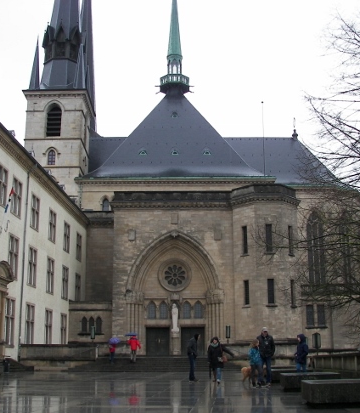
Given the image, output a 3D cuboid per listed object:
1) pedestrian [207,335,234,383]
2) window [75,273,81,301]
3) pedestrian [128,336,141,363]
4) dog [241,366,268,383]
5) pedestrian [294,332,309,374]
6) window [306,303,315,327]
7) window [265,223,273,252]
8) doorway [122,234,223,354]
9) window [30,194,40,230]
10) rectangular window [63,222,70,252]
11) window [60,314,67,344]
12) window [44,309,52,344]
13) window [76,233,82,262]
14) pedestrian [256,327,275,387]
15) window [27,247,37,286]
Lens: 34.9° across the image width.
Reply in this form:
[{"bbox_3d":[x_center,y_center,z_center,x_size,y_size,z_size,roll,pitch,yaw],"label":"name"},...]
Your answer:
[{"bbox_3d":[1.453,5.446,20.280,0.875,1.602,0.500,0,-15,-3],"label":"pedestrian"},{"bbox_3d":[-9.202,7.357,51.213,0.300,2.507,1.821,-1,-15,4],"label":"window"},{"bbox_3d":[-3.046,9.520,38.449,0.600,1.720,0.450,-2,-15,8],"label":"pedestrian"},{"bbox_3d":[2.610,5.892,20.052,0.900,0.528,0.300,1,-15,-6],"label":"dog"},{"bbox_3d":[4.140,5.195,19.514,0.400,1.630,0.500,2,-15,-10],"label":"pedestrian"},{"bbox_3d":[10.845,9.055,47.559,0.660,1.750,0.200,0,-15,0],"label":"window"},{"bbox_3d":[7.428,2.565,47.504,0.520,2.400,0.200,0,-15,0],"label":"window"},{"bbox_3d":[-0.393,6.210,41.325,7.125,9.022,1.200,0,-15,-1],"label":"doorway"},{"bbox_3d":[-10.580,0.455,41.646,0.200,2.400,1.700,-1,-15,4],"label":"window"},{"bbox_3d":[-9.925,2.726,50.111,0.200,2.458,1.787,-2,-15,4],"label":"rectangular window"},{"bbox_3d":[-10.539,11.167,51.611,0.200,2.900,1.850,-1,-15,4],"label":"window"},{"bbox_3d":[-10.086,9.421,43.759,0.200,2.930,1.762,-2,-15,4],"label":"window"},{"bbox_3d":[-9.239,3.675,51.988,0.300,2.531,1.833,-1,-15,4],"label":"window"},{"bbox_3d":[2.685,4.670,17.793,0.580,1.780,0.420,-2,-15,5],"label":"pedestrian"},{"bbox_3d":[-10.479,4.311,40.620,0.200,2.662,1.762,-2,-15,4],"label":"window"}]

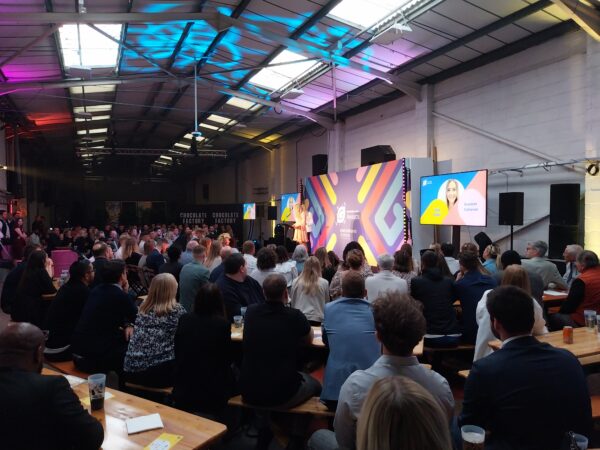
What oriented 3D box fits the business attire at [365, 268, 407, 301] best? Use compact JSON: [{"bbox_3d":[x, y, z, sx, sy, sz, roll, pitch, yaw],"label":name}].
[{"bbox_3d":[0.865,0.764,4.567,0.470,0.660,0.360,0,1,-5],"label":"business attire"}]

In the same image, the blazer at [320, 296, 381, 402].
[{"bbox_3d":[0.345,0.808,2.968,0.470,0.690,0.360,0,1,4],"label":"blazer"}]

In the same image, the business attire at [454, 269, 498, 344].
[{"bbox_3d":[1.710,0.778,4.397,0.470,0.680,0.380,0,1,-8],"label":"business attire"}]

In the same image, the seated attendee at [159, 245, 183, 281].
[{"bbox_3d":[-1.740,0.900,6.400,0.470,1.260,0.720,1,1,28],"label":"seated attendee"}]

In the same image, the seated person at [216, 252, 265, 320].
[{"bbox_3d":[-0.470,0.910,4.250,0.540,1.300,0.750,1,1,32],"label":"seated person"}]

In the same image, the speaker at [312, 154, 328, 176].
[{"bbox_3d":[0.700,-1.990,15.200,0.440,0.720,0.440,-1,1,-35],"label":"speaker"}]

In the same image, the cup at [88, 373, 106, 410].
[{"bbox_3d":[-0.930,0.765,2.070,0.086,0.148,0.086,0,1,0],"label":"cup"}]

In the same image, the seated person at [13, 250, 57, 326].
[{"bbox_3d":[-2.880,0.932,5.121,0.720,1.240,0.520,-1,2,-42],"label":"seated person"}]

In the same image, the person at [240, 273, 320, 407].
[{"bbox_3d":[-0.110,0.945,3.091,0.540,1.280,0.720,0,1,10],"label":"person"}]

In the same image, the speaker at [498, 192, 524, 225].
[{"bbox_3d":[3.720,-0.285,7.950,0.360,0.580,0.370,0,1,-18],"label":"speaker"}]

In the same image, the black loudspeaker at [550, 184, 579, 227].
[{"bbox_3d":[4.240,-0.310,7.200,0.400,0.650,0.410,-1,1,-43],"label":"black loudspeaker"}]

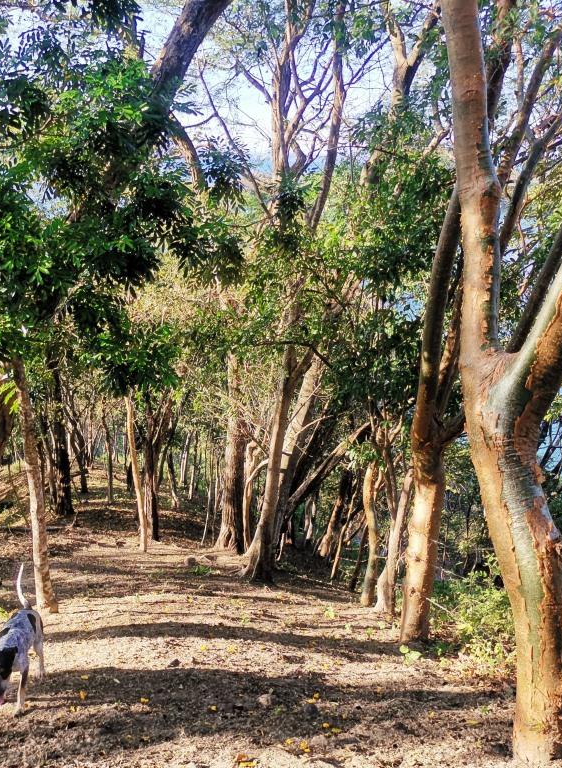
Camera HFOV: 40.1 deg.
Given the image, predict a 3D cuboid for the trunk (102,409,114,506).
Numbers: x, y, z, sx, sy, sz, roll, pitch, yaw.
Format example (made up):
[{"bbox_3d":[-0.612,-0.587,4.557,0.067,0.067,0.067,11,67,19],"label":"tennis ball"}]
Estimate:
[{"bbox_3d":[-2.721,1.163,12.072,0.141,1.582,0.160,0,16,0],"label":"trunk"}]

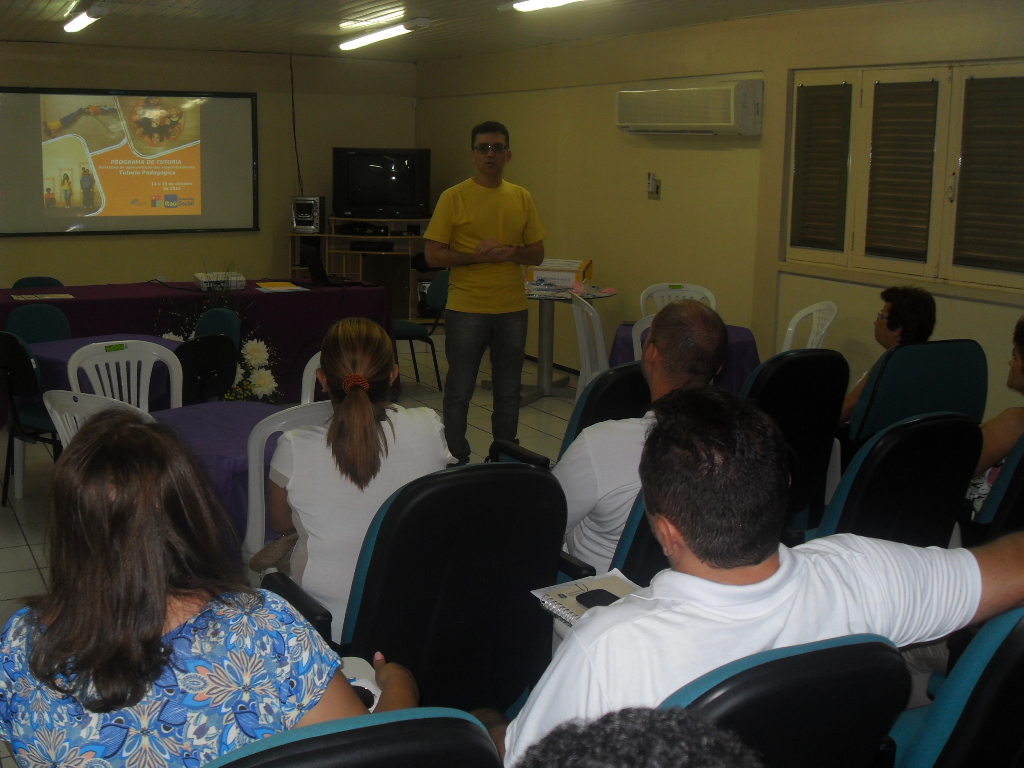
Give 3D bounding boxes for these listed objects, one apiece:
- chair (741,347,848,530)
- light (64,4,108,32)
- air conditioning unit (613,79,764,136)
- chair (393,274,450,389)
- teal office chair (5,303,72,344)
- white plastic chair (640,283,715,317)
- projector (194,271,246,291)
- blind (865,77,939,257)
[{"bbox_3d":[0.829,0.312,4.416,0.600,1.000,0.620,-5,13,-29],"label":"chair"},{"bbox_3d":[-2.567,-2.198,7.128,0.150,0.090,1.200,-5,13,-29],"label":"light"},{"bbox_3d":[1.075,-1.696,7.317,0.210,0.302,1.169,-6,13,-30],"label":"air conditioning unit"},{"bbox_3d":[-0.743,-0.371,8.271,0.550,0.830,0.470,-5,13,-29],"label":"chair"},{"bbox_3d":[-2.308,0.017,6.085,0.440,0.810,0.520,-10,15,-41],"label":"teal office chair"},{"bbox_3d":[0.912,-0.091,6.573,0.450,0.880,0.520,2,11,6],"label":"white plastic chair"},{"bbox_3d":[-1.834,-0.641,7.413,0.270,0.085,0.240,-5,13,-25],"label":"projector"},{"bbox_3d":[2.011,-1.099,6.130,0.040,0.910,0.430,-5,13,-29],"label":"blind"}]

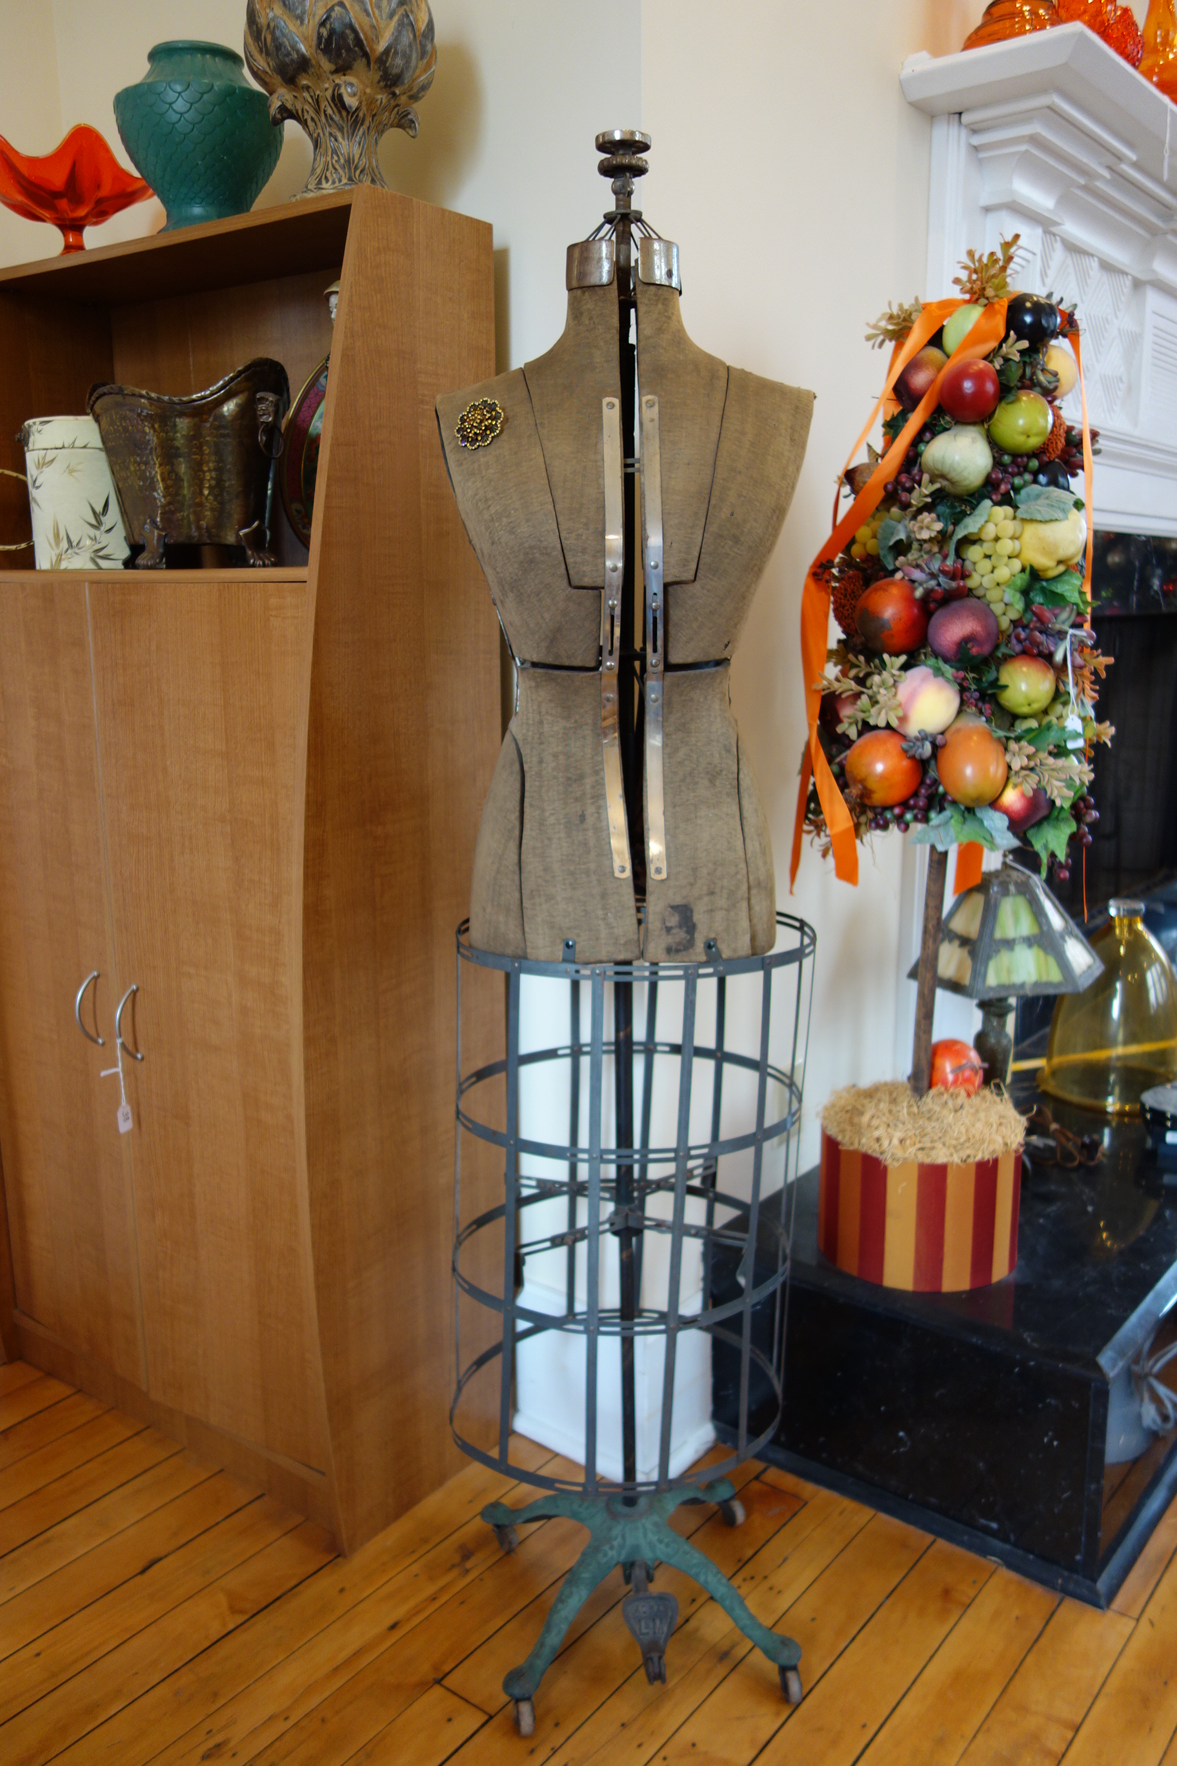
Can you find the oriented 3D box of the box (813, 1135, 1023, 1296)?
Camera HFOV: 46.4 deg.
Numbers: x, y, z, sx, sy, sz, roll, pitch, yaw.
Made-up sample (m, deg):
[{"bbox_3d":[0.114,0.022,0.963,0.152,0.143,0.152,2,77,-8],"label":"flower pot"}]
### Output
[{"bbox_3d":[0.438,0.401,1.825,0.260,0.171,0.260,0,12,0],"label":"box"}]

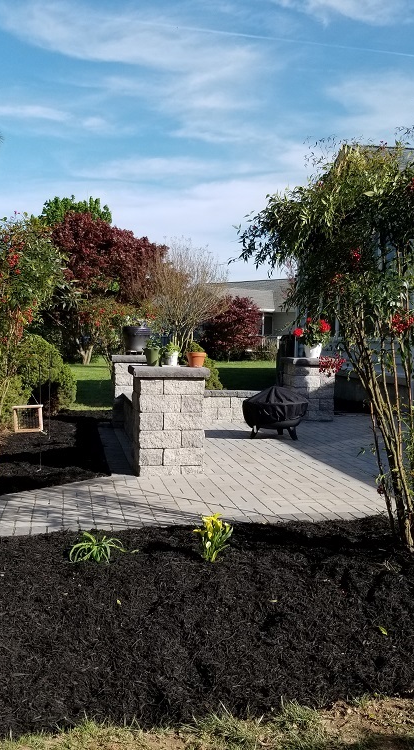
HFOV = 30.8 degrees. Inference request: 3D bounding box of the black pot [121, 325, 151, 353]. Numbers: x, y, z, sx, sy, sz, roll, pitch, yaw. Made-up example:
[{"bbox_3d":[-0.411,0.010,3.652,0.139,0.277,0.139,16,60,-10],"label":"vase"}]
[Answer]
[{"bbox_3d":[-0.925,-0.479,10.000,0.375,0.360,0.375,1,3,0],"label":"black pot"}]

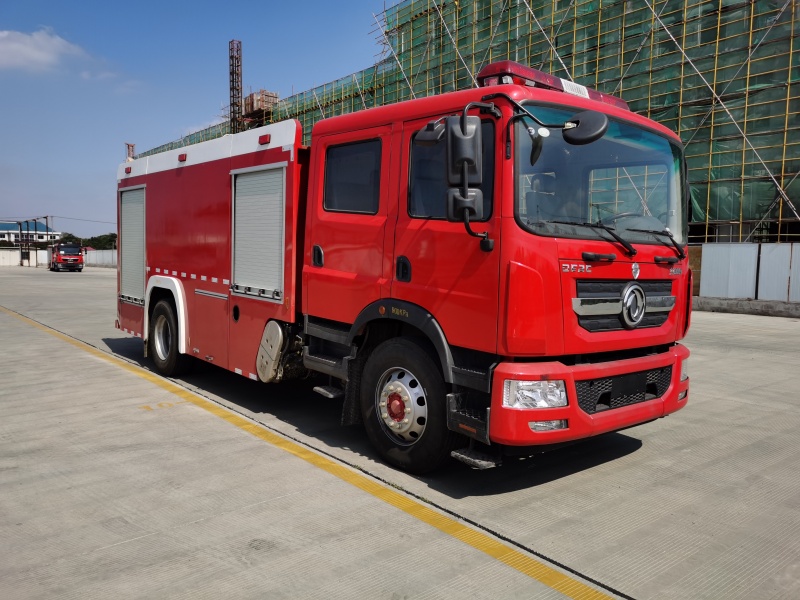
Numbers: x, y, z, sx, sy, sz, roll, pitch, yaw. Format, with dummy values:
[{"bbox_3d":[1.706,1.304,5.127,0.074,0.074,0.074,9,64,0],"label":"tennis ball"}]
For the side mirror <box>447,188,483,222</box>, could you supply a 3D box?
[{"bbox_3d":[0.390,-0.571,3.772,0.205,0.195,0.090,2,4,2],"label":"side mirror"}]

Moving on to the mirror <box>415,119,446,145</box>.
[{"bbox_3d":[0.203,-1.105,4.080,0.220,0.150,0.150,1,4,-9],"label":"mirror"}]

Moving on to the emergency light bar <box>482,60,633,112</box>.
[{"bbox_3d":[1.271,-1.603,5.006,1.700,0.190,0.320,-1,5,-41],"label":"emergency light bar"}]

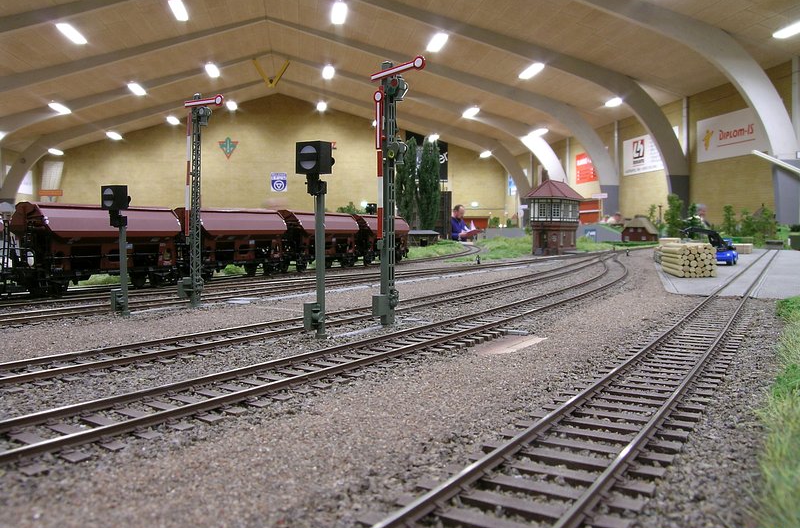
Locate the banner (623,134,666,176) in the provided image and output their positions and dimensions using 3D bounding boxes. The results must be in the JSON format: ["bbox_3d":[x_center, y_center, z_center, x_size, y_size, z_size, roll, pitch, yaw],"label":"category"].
[{"bbox_3d":[8.218,-3.652,21.384,0.030,1.246,3.459,-1,3,-9],"label":"banner"}]

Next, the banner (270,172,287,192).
[{"bbox_3d":[-6.461,-4.365,34.682,0.849,1.042,0.030,-1,3,-9],"label":"banner"}]

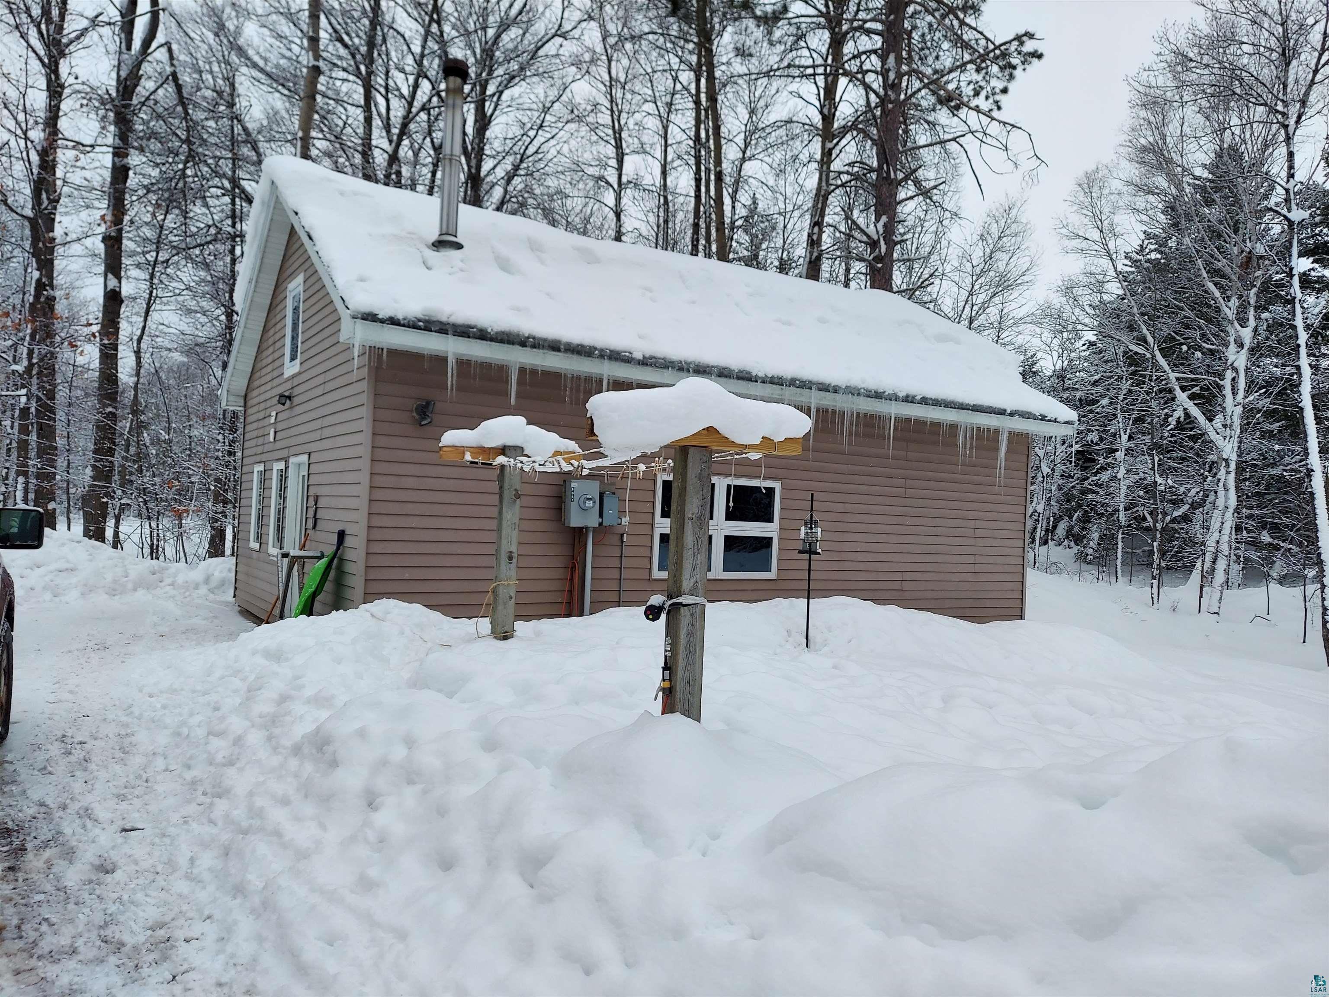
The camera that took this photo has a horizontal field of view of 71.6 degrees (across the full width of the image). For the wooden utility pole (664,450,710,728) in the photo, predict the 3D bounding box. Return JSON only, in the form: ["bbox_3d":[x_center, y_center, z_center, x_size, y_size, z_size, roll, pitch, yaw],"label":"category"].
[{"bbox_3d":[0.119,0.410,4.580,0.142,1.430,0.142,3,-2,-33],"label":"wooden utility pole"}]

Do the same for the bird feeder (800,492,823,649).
[{"bbox_3d":[1.140,0.568,7.200,0.175,1.200,0.180,2,-1,3],"label":"bird feeder"}]

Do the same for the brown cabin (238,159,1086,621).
[{"bbox_3d":[-0.614,-0.961,14.349,10.451,5.850,8.422,3,-2,-33],"label":"brown cabin"}]

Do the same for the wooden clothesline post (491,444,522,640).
[{"bbox_3d":[-1.148,0.322,6.650,0.142,1.420,0.142,3,-2,-33],"label":"wooden clothesline post"}]

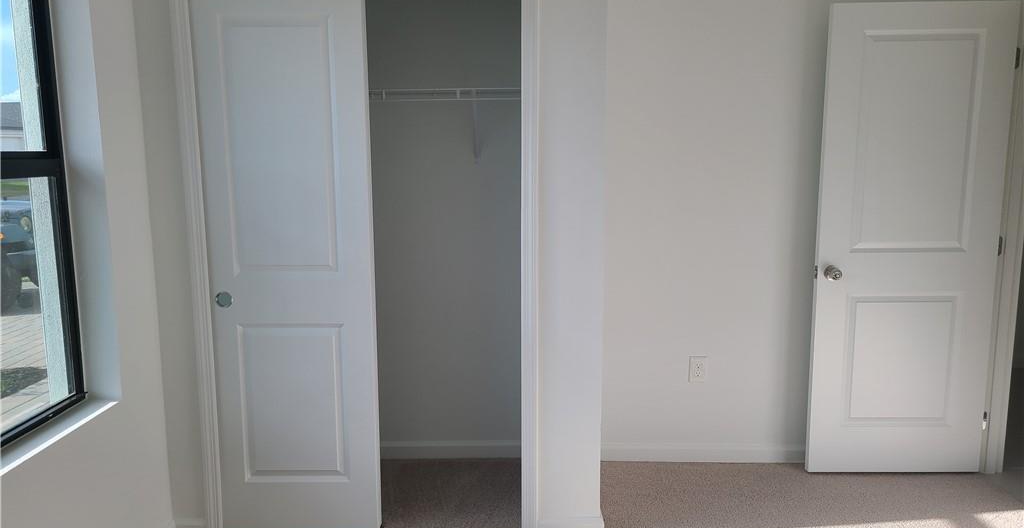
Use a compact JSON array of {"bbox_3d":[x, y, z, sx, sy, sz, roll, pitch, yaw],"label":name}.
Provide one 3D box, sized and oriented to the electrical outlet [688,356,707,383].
[{"bbox_3d":[0.856,0.486,3.544,0.078,0.121,0.010,0,8,0],"label":"electrical outlet"}]

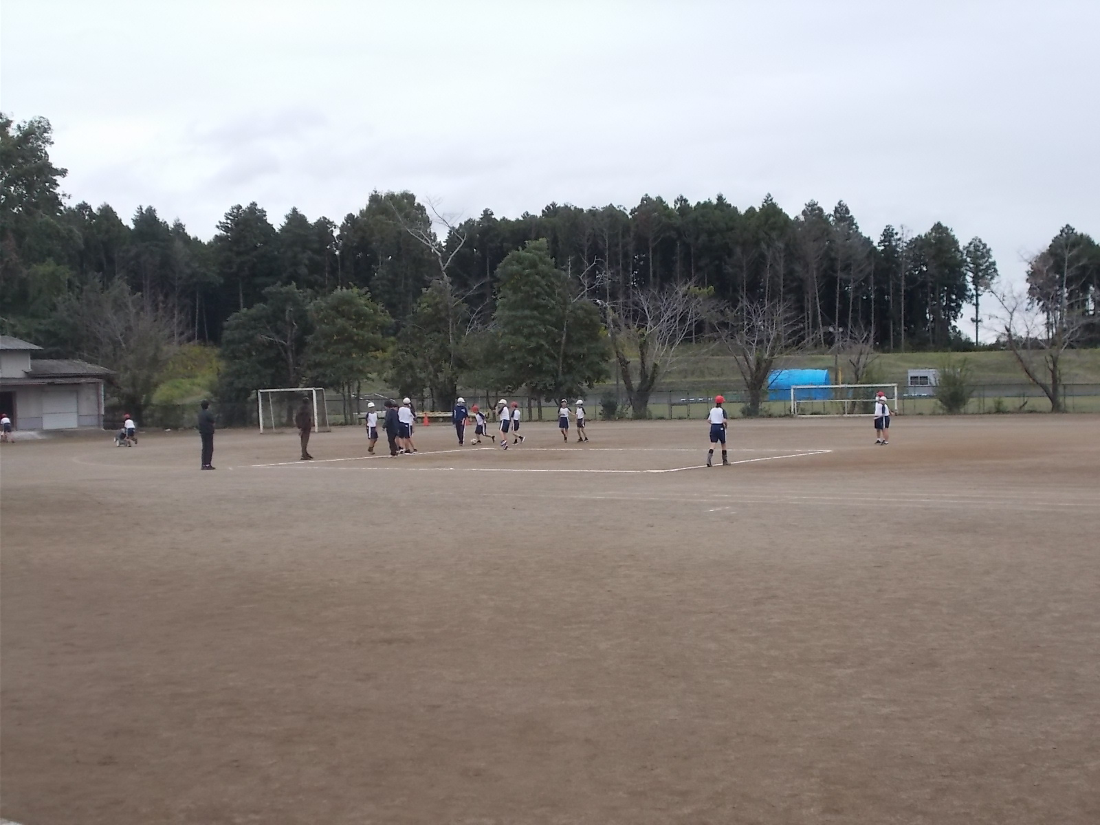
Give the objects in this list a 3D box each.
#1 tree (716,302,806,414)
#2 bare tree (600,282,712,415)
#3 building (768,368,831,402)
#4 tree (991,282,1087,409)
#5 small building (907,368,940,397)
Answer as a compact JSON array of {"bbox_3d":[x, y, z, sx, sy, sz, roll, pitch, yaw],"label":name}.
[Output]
[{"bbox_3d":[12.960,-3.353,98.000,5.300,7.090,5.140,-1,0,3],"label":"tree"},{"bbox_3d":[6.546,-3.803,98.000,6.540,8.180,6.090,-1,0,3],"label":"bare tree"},{"bbox_3d":[21.563,-2.371,137.000,5.590,2.830,3.500,-1,0,12],"label":"building"},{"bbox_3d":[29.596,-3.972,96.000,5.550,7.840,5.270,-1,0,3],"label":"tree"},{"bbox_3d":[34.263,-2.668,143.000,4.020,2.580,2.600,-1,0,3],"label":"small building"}]

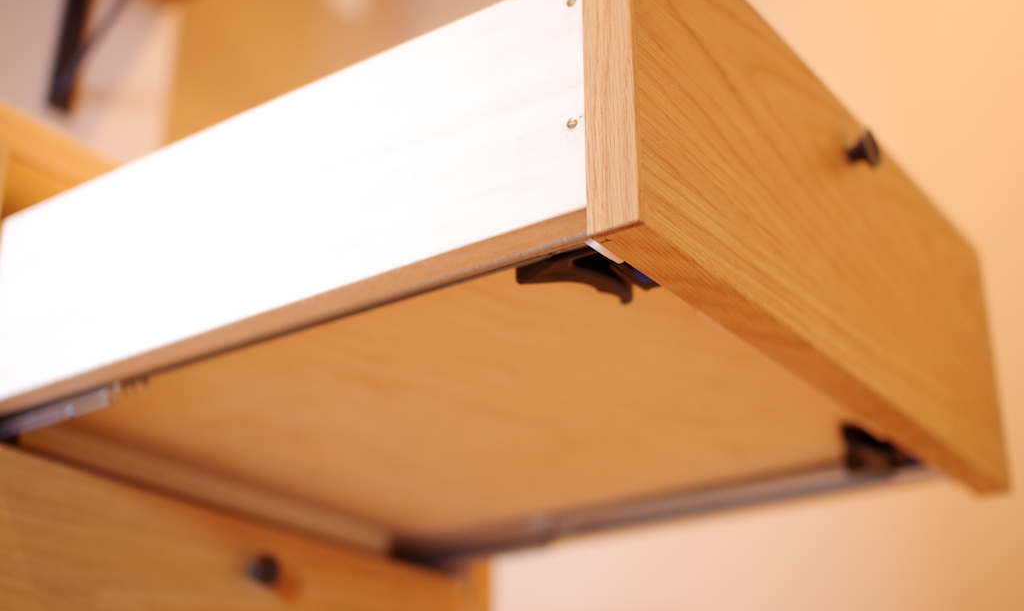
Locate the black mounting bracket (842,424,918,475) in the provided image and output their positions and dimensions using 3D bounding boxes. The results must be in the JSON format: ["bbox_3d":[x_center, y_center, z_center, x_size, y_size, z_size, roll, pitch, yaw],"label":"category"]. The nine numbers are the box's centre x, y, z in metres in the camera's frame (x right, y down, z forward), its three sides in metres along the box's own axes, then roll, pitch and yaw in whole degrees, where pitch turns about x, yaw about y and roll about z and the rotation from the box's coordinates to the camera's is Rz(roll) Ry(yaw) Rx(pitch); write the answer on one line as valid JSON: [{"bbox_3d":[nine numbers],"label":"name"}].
[{"bbox_3d":[0.200,0.079,0.697,0.058,0.015,0.063,-16,-29,33],"label":"black mounting bracket"}]

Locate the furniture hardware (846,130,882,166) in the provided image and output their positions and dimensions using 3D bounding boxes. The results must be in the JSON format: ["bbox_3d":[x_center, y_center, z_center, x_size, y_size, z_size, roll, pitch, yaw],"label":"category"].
[{"bbox_3d":[0.164,-0.073,0.604,0.013,0.018,0.018,-16,-29,33],"label":"furniture hardware"}]

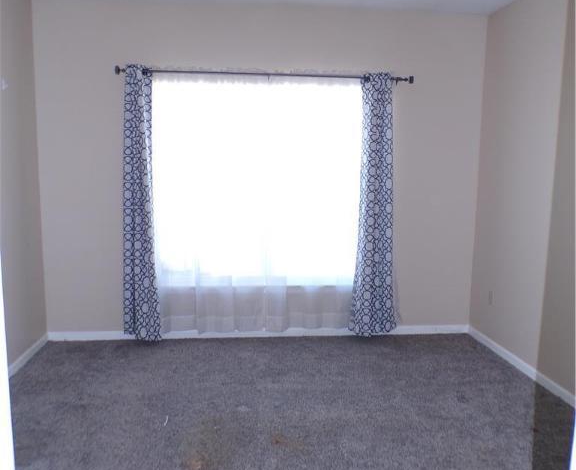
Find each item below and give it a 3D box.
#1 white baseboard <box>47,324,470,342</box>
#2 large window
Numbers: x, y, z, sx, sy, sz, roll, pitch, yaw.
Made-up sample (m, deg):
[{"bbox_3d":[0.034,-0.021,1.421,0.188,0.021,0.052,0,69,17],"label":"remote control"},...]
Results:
[{"bbox_3d":[-0.176,0.822,4.463,3.541,0.070,0.018,0,7,-6],"label":"white baseboard"},{"bbox_3d":[-0.233,-0.396,4.326,1.700,1.660,0.100,0,7,-6],"label":"large window"}]

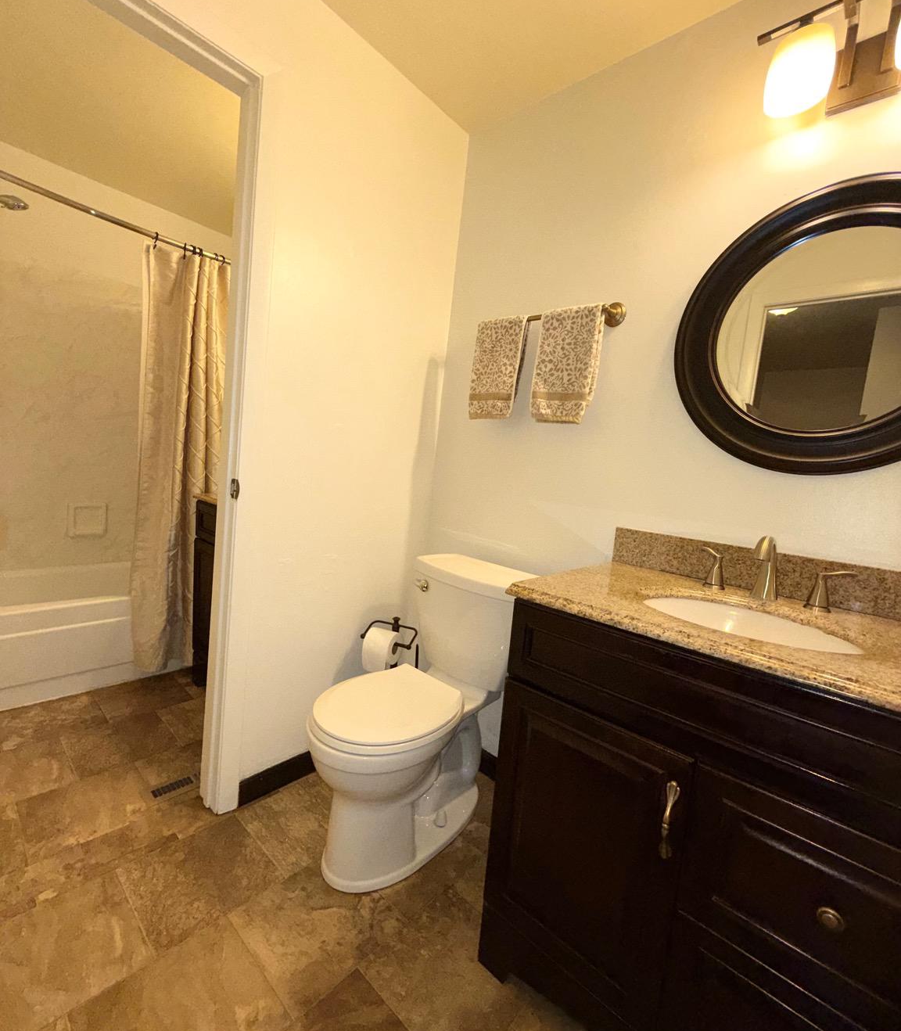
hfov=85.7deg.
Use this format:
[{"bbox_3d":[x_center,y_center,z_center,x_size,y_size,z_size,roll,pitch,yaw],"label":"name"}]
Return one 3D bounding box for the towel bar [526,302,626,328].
[{"bbox_3d":[0.285,-0.615,1.537,0.522,0.068,0.084,10,8,41],"label":"towel bar"}]

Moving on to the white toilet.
[{"bbox_3d":[-0.086,0.573,1.479,0.455,0.787,0.698,10,8,41],"label":"white toilet"}]

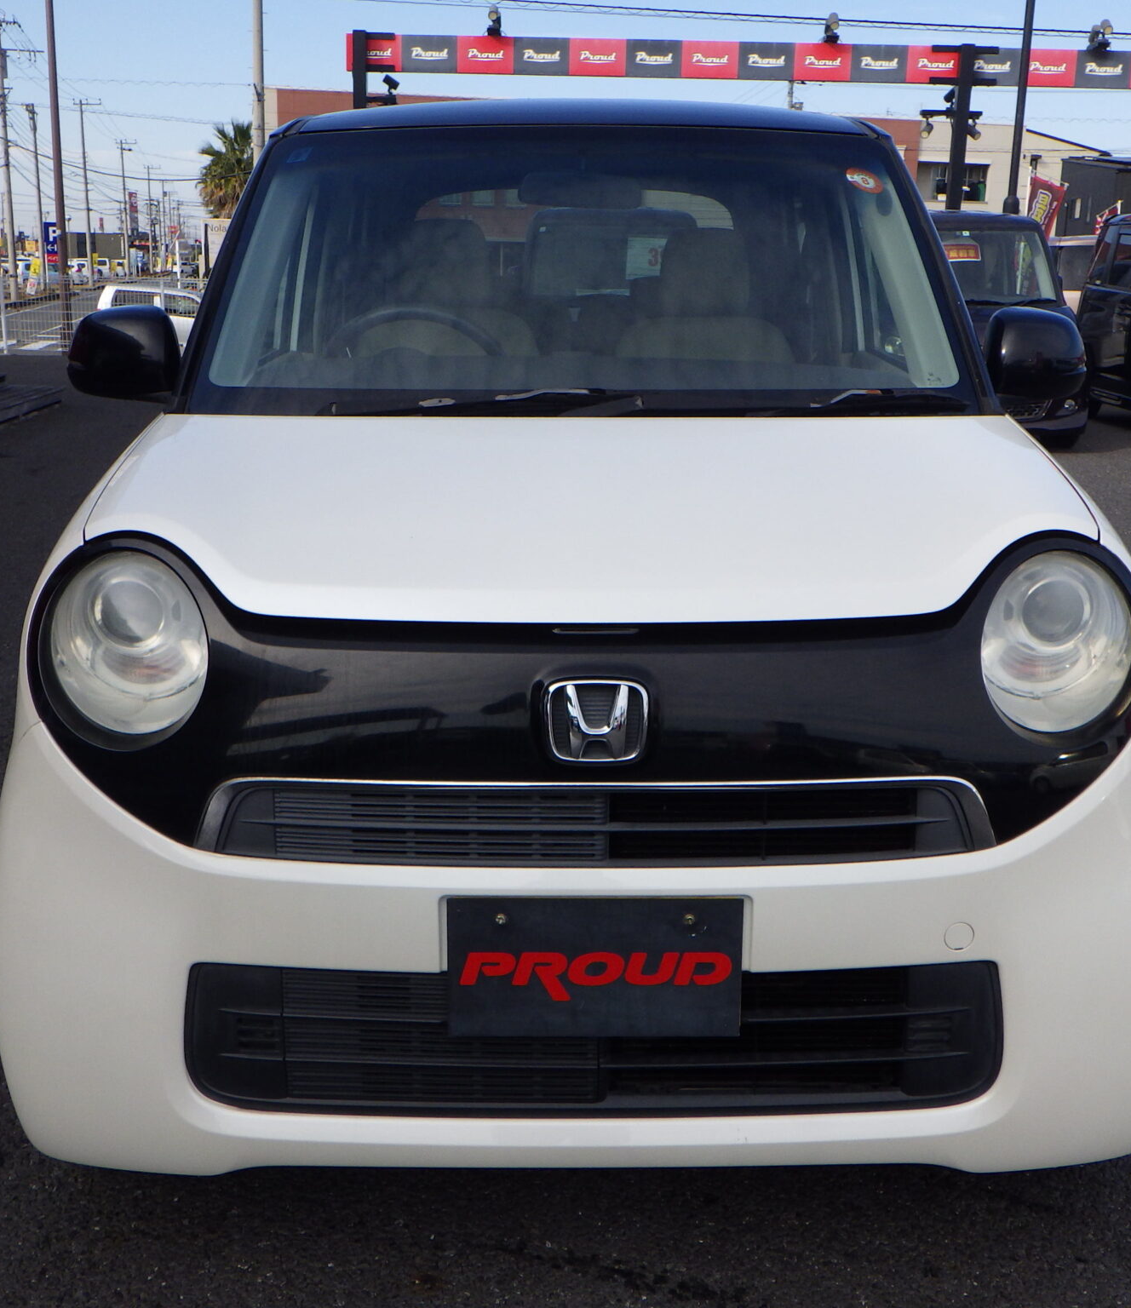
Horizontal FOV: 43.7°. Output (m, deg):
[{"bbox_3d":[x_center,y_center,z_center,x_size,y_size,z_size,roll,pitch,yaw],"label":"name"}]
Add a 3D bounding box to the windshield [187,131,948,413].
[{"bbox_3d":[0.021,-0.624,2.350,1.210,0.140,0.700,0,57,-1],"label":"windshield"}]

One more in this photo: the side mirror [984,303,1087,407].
[{"bbox_3d":[0.794,-0.506,2.386,0.180,0.160,0.130,0,15,-1],"label":"side mirror"}]

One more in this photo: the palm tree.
[{"bbox_3d":[-14.378,-19.174,60.970,2.900,7.400,2.900,1,15,0],"label":"palm tree"}]

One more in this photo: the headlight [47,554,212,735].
[{"bbox_3d":[-0.501,-0.012,1.613,0.180,0.205,0.140,2,15,6],"label":"headlight"}]

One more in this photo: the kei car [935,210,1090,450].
[{"bbox_3d":[3.073,-2.623,11.341,1.475,1.735,3.395,2,15,4],"label":"kei car"}]

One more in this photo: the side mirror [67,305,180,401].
[{"bbox_3d":[-0.745,-0.505,2.371,0.180,0.160,0.130,0,15,-1],"label":"side mirror"}]

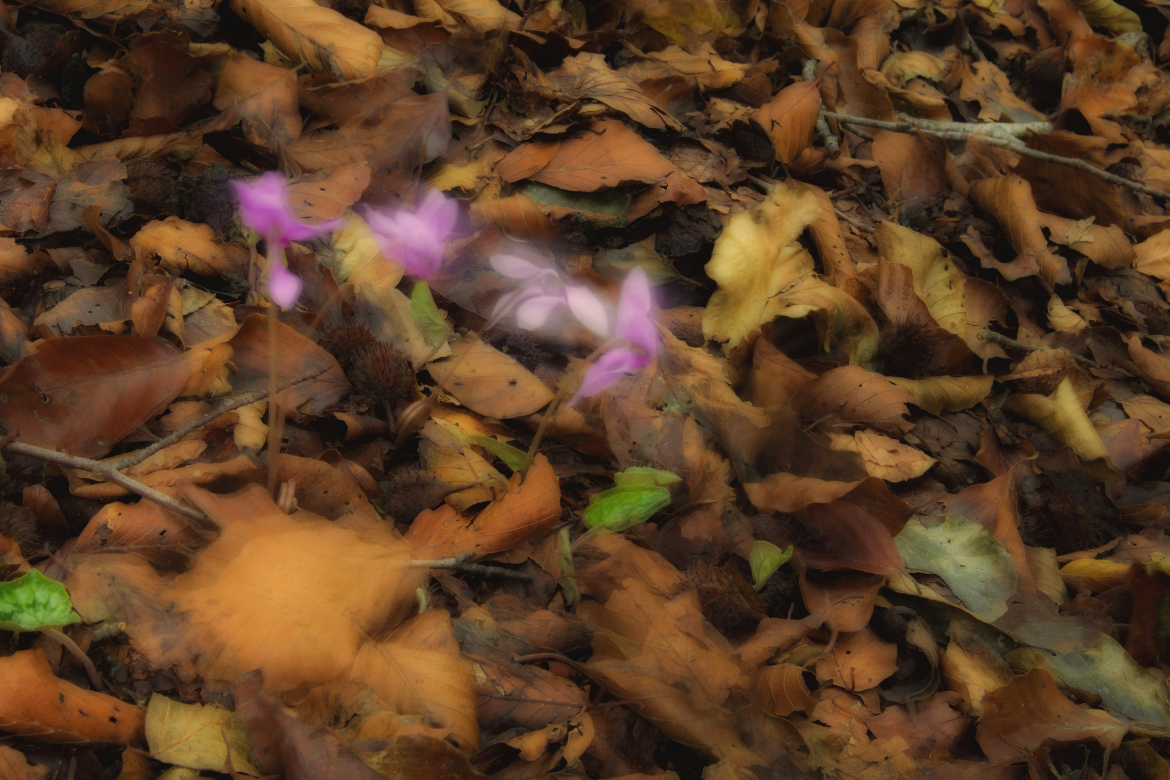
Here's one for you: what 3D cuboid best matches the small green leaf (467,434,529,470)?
[{"bbox_3d":[-0.031,0.022,0.804,0.020,0.007,0.010,20,44,23],"label":"small green leaf"}]

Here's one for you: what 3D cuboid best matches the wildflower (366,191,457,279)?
[{"bbox_3d":[-0.057,-0.052,0.745,0.030,0.027,0.024,0,40,0],"label":"wildflower"}]

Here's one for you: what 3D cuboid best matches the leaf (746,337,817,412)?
[{"bbox_3d":[0.080,-0.006,0.905,0.027,0.012,0.030,0,82,0],"label":"leaf"}]

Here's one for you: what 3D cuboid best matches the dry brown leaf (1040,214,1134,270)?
[{"bbox_3d":[0.220,-0.065,0.983,0.040,0.011,0.023,26,55,20],"label":"dry brown leaf"}]

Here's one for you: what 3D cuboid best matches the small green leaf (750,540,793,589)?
[{"bbox_3d":[0.064,0.060,0.766,0.015,0.015,0.010,0,40,0],"label":"small green leaf"}]

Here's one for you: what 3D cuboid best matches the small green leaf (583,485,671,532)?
[{"bbox_3d":[0.014,0.039,0.742,0.027,0.010,0.017,-17,43,-19],"label":"small green leaf"}]

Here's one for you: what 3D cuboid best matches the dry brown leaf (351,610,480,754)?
[{"bbox_3d":[-0.058,0.100,0.770,0.042,0.018,0.051,-23,64,-12],"label":"dry brown leaf"}]

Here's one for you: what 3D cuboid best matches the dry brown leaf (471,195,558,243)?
[{"bbox_3d":[-0.029,-0.071,0.925,0.041,0.012,0.020,5,40,6],"label":"dry brown leaf"}]

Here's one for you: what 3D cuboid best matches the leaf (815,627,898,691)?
[{"bbox_3d":[0.096,0.095,0.795,0.028,0.009,0.029,-18,60,-11],"label":"leaf"}]

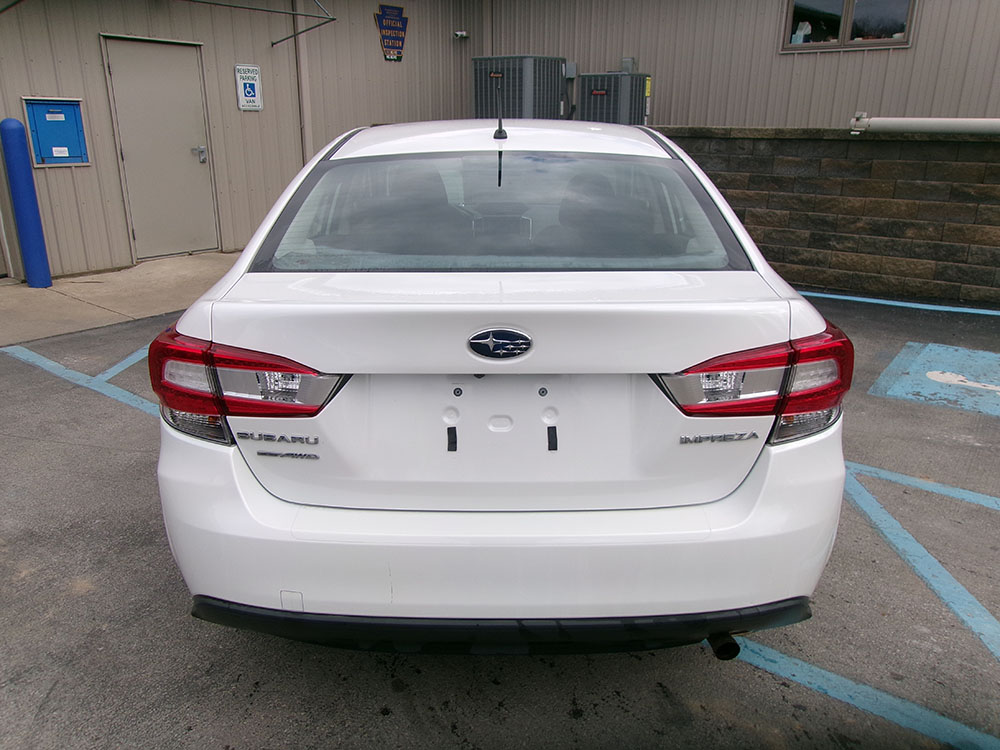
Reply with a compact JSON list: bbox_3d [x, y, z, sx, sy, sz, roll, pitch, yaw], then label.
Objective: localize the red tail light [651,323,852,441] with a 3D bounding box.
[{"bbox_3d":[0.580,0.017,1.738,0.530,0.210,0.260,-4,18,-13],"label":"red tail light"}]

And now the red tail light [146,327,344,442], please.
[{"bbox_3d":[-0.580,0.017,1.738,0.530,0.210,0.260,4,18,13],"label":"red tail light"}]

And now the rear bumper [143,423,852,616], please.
[{"bbox_3d":[0.000,0.322,1.869,1.740,0.390,0.480,0,17,0],"label":"rear bumper"}]

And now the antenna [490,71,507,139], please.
[{"bbox_3d":[0.000,-0.836,2.421,0.045,0.205,0.060,0,17,0],"label":"antenna"}]

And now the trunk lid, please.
[{"bbox_3d":[0.000,0.022,1.755,1.180,0.470,0.420,0,17,0],"label":"trunk lid"}]

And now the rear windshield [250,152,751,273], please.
[{"bbox_3d":[0.000,-0.470,2.126,1.200,0.130,0.710,0,41,0],"label":"rear windshield"}]

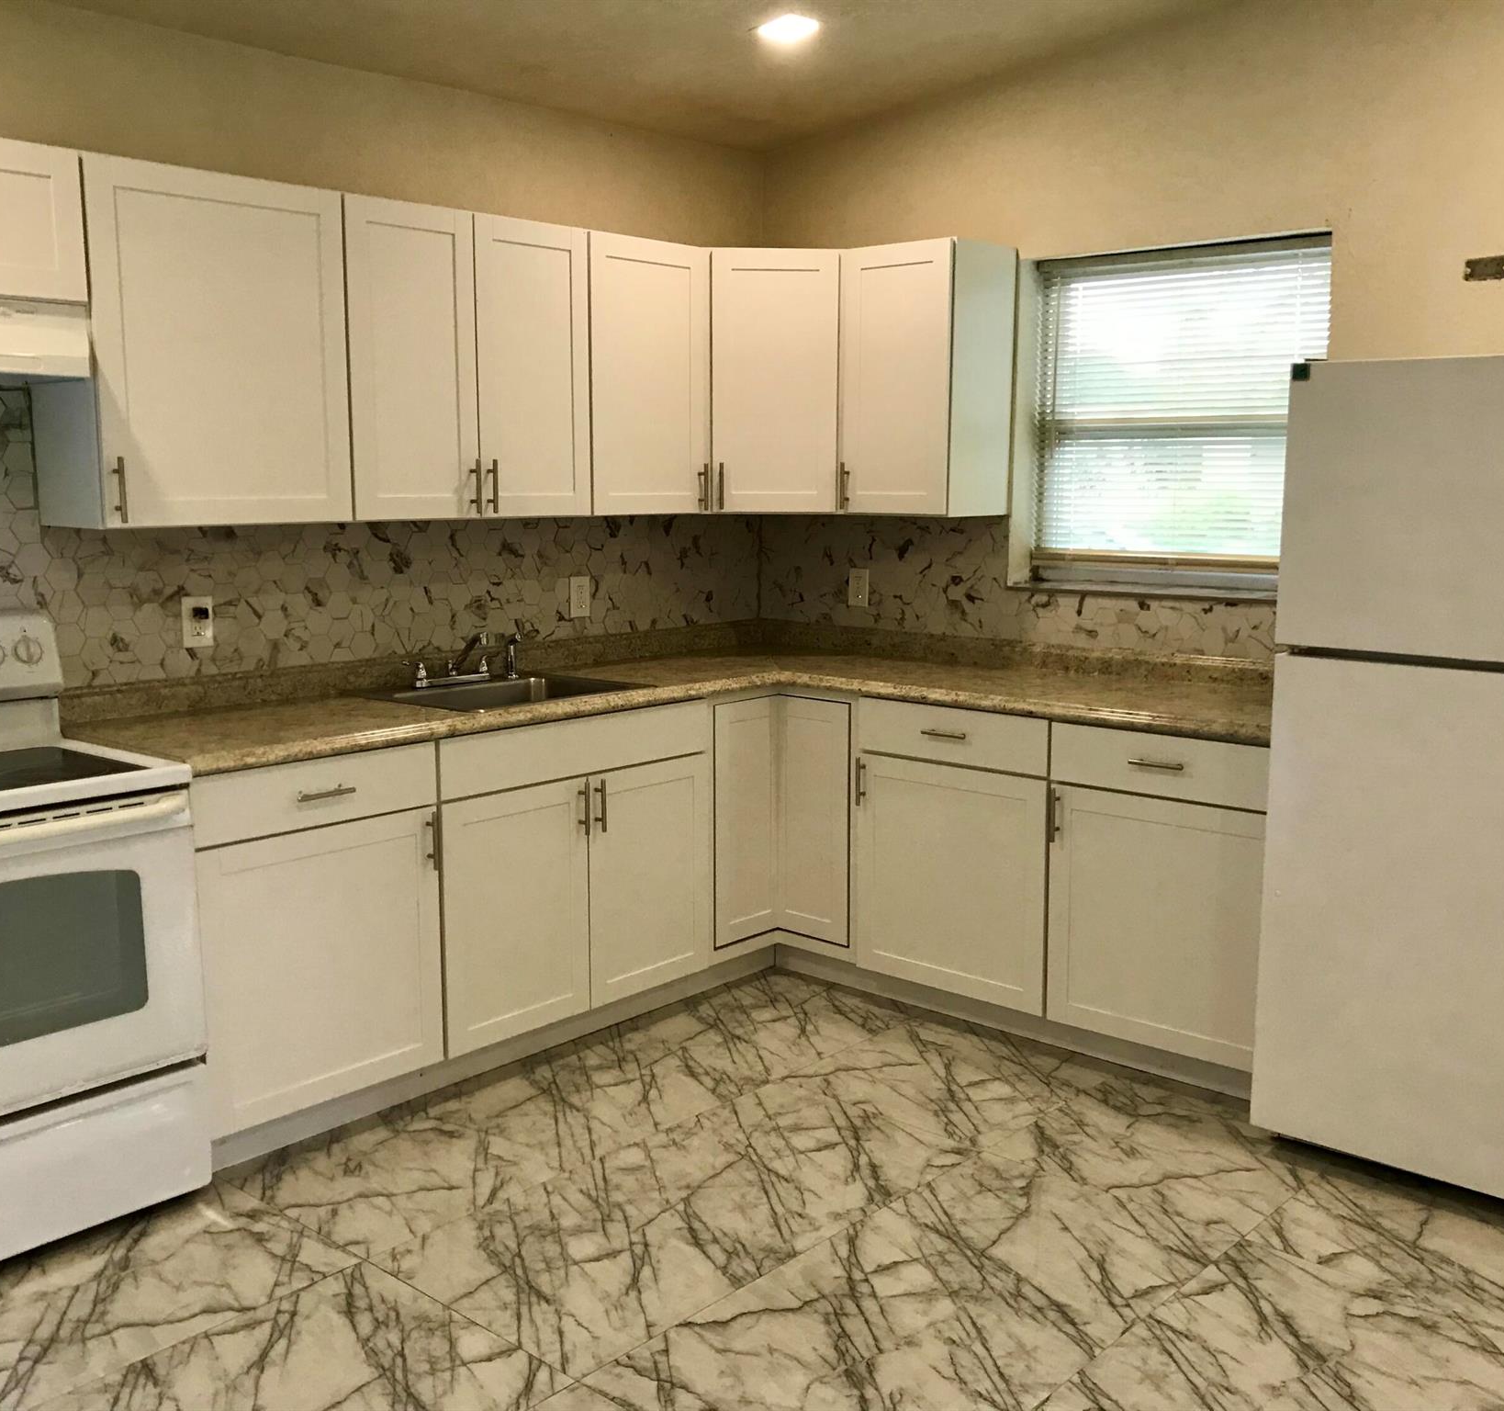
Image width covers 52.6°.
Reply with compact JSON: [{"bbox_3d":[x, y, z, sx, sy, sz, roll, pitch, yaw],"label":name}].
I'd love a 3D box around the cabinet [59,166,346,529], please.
[{"bbox_3d":[-1.276,-0.798,3.481,0.320,0.762,0.613,8,12,41],"label":"cabinet"}]

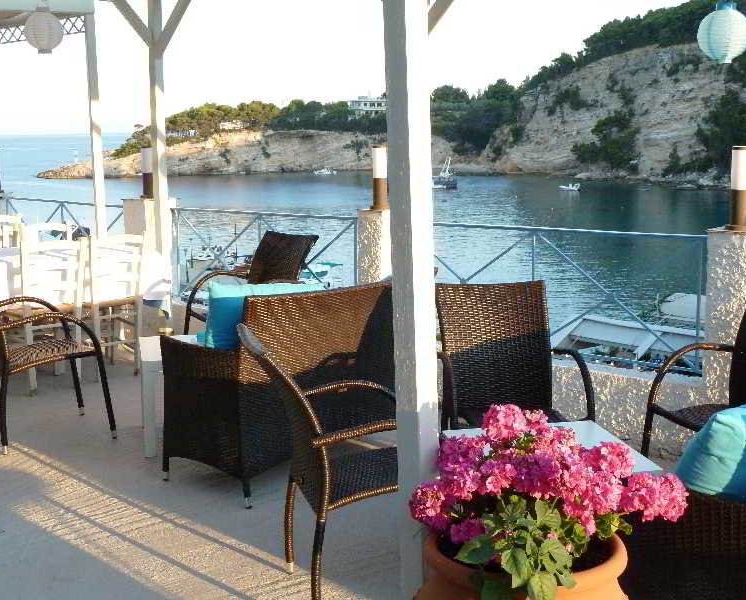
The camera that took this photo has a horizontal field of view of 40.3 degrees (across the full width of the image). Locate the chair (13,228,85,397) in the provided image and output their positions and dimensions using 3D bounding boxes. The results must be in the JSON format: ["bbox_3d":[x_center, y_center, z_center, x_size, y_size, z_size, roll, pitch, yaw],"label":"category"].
[{"bbox_3d":[-2.079,0.083,6.334,0.410,0.920,0.450,-10,13,-40],"label":"chair"}]

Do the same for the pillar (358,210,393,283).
[{"bbox_3d":[0.068,-0.013,6.142,0.200,1.073,0.200,7,13,42],"label":"pillar"}]

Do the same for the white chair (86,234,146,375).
[{"bbox_3d":[-1.780,0.031,6.601,0.410,0.920,0.450,-10,13,-40],"label":"white chair"}]

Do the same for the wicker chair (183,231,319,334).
[{"bbox_3d":[-0.719,0.067,6.297,0.620,0.900,0.585,-10,13,-43],"label":"wicker chair"}]

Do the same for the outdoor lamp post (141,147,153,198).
[{"bbox_3d":[-1.680,-0.945,7.576,0.120,0.368,0.120,7,13,42],"label":"outdoor lamp post"}]

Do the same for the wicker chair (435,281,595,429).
[{"bbox_3d":[0.530,0.413,4.078,0.585,0.900,0.620,-2,10,-6],"label":"wicker chair"}]

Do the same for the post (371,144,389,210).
[{"bbox_3d":[0.051,-0.724,6.022,0.120,0.368,0.120,-1,10,0],"label":"post"}]

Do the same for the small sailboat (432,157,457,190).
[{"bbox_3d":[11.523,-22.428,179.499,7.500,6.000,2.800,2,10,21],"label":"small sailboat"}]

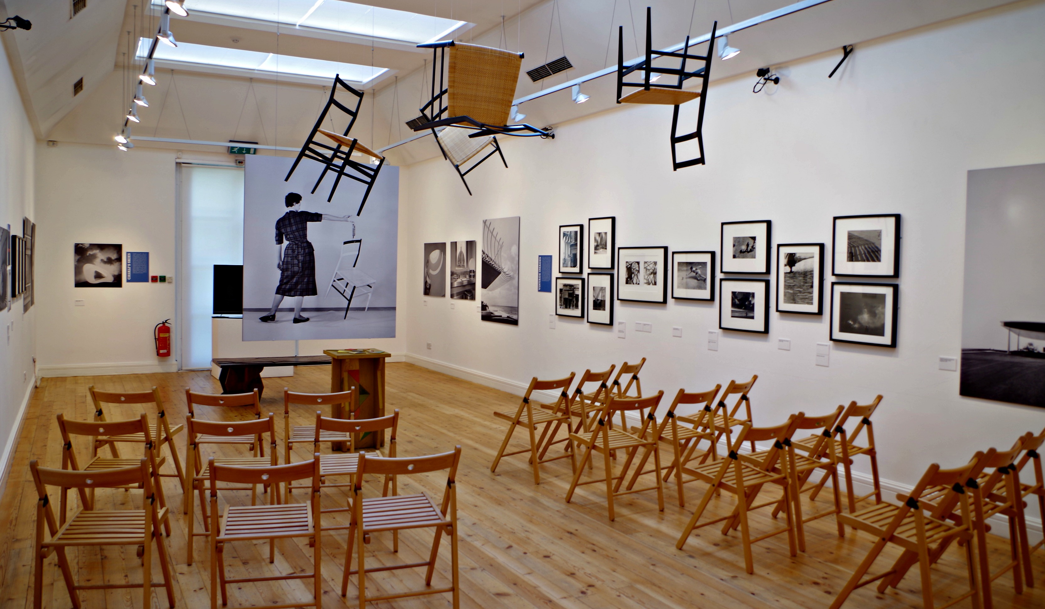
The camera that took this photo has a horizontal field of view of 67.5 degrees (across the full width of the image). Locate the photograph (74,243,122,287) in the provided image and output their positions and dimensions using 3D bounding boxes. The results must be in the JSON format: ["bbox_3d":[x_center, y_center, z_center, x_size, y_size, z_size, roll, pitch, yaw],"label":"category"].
[{"bbox_3d":[-5.739,-0.523,10.591,0.590,0.595,0.020,-1,3,-30],"label":"photograph"}]

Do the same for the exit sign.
[{"bbox_3d":[-3.988,-2.227,11.117,0.375,0.170,0.080,-1,3,-30],"label":"exit sign"}]

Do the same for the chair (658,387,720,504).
[{"bbox_3d":[1.046,0.917,5.384,0.435,0.770,0.500,-1,4,-41],"label":"chair"}]

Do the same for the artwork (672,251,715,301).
[{"bbox_3d":[1.491,-0.248,6.834,0.030,0.422,0.510,-1,3,-30],"label":"artwork"}]

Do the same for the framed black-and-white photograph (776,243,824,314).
[{"bbox_3d":[2.069,-0.190,5.835,0.030,0.520,0.410,-1,3,-30],"label":"framed black-and-white photograph"}]

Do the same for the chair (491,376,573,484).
[{"bbox_3d":[0.087,0.887,5.873,0.505,0.775,0.432,3,3,45],"label":"chair"}]

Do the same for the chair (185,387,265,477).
[{"bbox_3d":[-1.887,0.895,5.029,0.432,0.775,0.505,0,2,-10],"label":"chair"}]

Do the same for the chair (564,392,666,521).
[{"bbox_3d":[0.600,0.927,5.071,0.435,0.770,0.500,-1,3,-33],"label":"chair"}]

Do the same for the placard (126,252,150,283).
[{"bbox_3d":[-5.431,-0.522,11.051,0.295,0.420,0.010,-1,3,-30],"label":"placard"}]

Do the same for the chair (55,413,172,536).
[{"bbox_3d":[-2.159,0.927,4.171,0.432,0.775,0.505,0,2,-9],"label":"chair"}]

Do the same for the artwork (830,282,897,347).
[{"bbox_3d":[2.340,0.065,5.371,0.030,0.420,0.505,-1,3,-30],"label":"artwork"}]

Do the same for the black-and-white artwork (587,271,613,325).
[{"bbox_3d":[0.802,-0.056,8.030,0.030,0.526,0.414,-1,3,-30],"label":"black-and-white artwork"}]

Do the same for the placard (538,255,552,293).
[{"bbox_3d":[0.255,-0.346,8.907,0.012,0.415,0.280,-1,3,-30],"label":"placard"}]

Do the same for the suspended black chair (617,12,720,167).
[{"bbox_3d":[0.844,-1.250,4.656,0.465,0.830,0.415,3,2,-17],"label":"suspended black chair"}]

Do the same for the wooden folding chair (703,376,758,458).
[{"bbox_3d":[1.451,0.903,5.824,0.500,0.770,0.435,3,4,39],"label":"wooden folding chair"}]

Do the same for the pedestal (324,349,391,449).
[{"bbox_3d":[-1.401,0.804,6.617,0.455,0.800,0.475,-1,3,-28],"label":"pedestal"}]

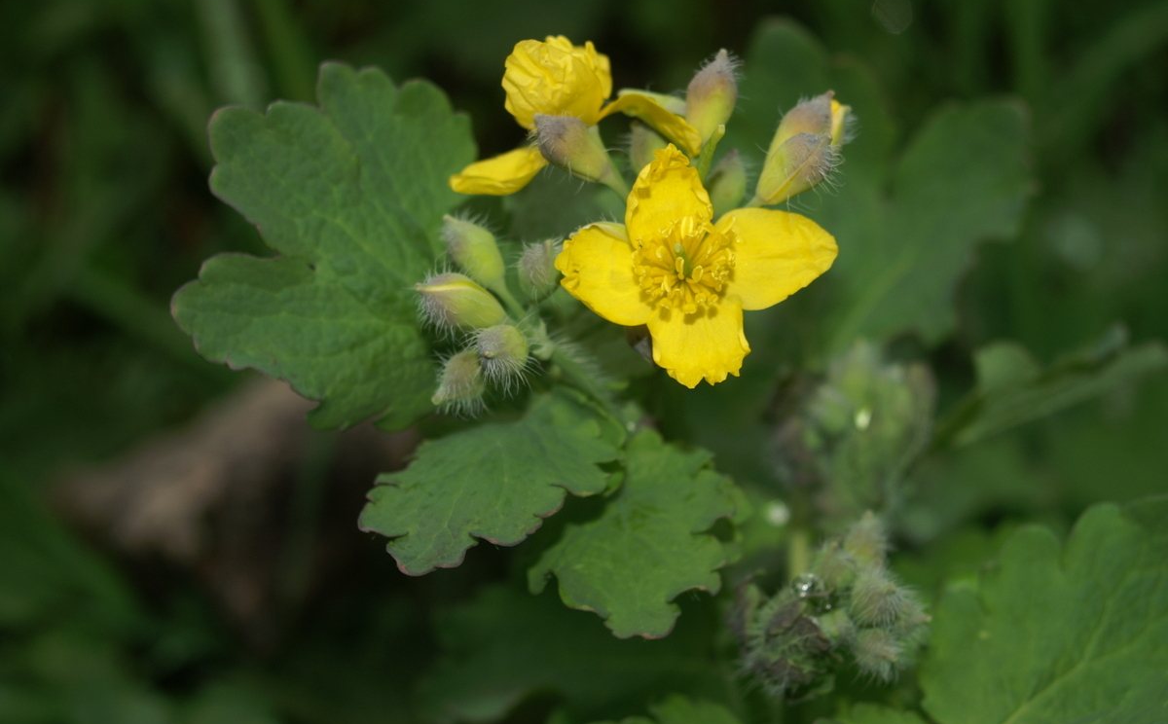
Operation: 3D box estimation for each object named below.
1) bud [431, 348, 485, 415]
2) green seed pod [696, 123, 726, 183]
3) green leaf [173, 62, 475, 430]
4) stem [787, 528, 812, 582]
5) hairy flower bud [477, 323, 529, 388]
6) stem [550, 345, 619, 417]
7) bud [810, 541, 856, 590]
[{"bbox_3d":[-0.010,0.002,0.324,0.005,0.004,0.004,-39,90,-22],"label":"bud"},{"bbox_3d":[0.011,-0.019,0.352,0.002,0.006,0.002,18,9,0],"label":"green seed pod"},{"bbox_3d":[-0.022,-0.011,0.345,0.027,0.006,0.035,5,69,-1],"label":"green leaf"},{"bbox_3d":[0.020,0.018,0.365,0.002,0.006,0.002,0,24,0],"label":"stem"},{"bbox_3d":[-0.007,-0.001,0.322,0.004,0.004,0.006,0,12,28],"label":"hairy flower bud"},{"bbox_3d":[0.000,0.002,0.331,0.002,0.009,0.002,-44,18,0],"label":"stem"},{"bbox_3d":[0.022,0.018,0.344,0.004,0.005,0.004,0,37,0],"label":"bud"}]

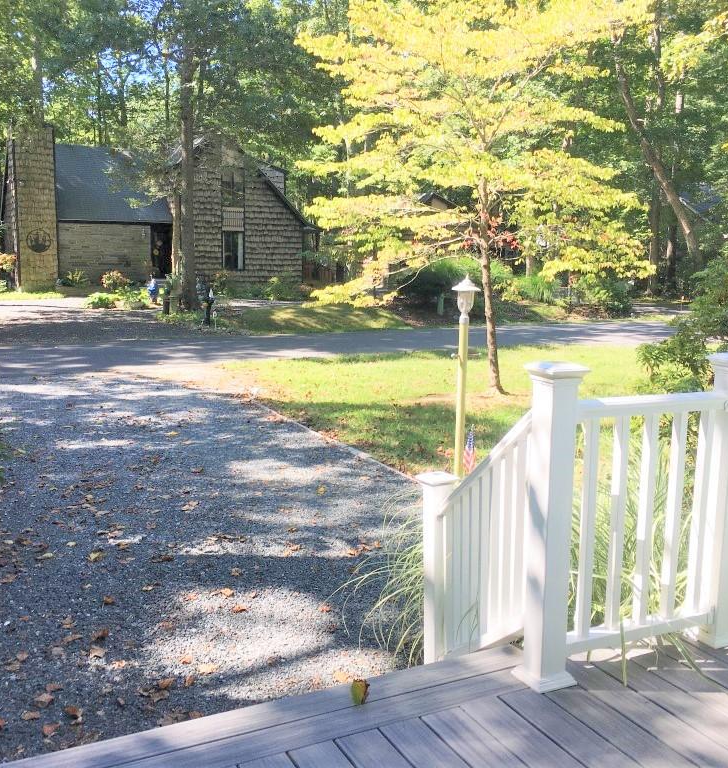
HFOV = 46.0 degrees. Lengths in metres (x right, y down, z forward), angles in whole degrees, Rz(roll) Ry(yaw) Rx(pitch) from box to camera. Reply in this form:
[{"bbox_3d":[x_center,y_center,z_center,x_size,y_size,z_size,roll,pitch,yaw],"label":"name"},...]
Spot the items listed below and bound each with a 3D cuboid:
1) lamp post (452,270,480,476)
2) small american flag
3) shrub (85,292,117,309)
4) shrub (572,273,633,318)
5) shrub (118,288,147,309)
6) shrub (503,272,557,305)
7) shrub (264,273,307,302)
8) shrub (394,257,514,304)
[{"bbox_3d":[0.847,0.131,7.253,0.240,2.080,0.240,1,9,7],"label":"lamp post"},{"bbox_3d":[0.885,0.645,7.224,0.130,0.620,0.100,1,9,7],"label":"small american flag"},{"bbox_3d":[-9.368,-2.969,30.500,1.100,0.550,0.990,-2,9,-17],"label":"shrub"},{"bbox_3d":[8.167,-3.078,29.500,2.070,1.470,1.760,3,9,15],"label":"shrub"},{"bbox_3d":[-8.266,-3.075,30.500,1.030,0.760,0.930,-2,9,-15],"label":"shrub"},{"bbox_3d":[6.016,-3.451,31.000,1.960,1.120,1.570,2,9,11],"label":"shrub"},{"bbox_3d":[-3.151,-3.864,34.000,1.690,1.080,1.270,-1,9,-5],"label":"shrub"},{"bbox_3d":[3.165,-3.619,30.000,4.070,1.630,2.850,1,9,6],"label":"shrub"}]

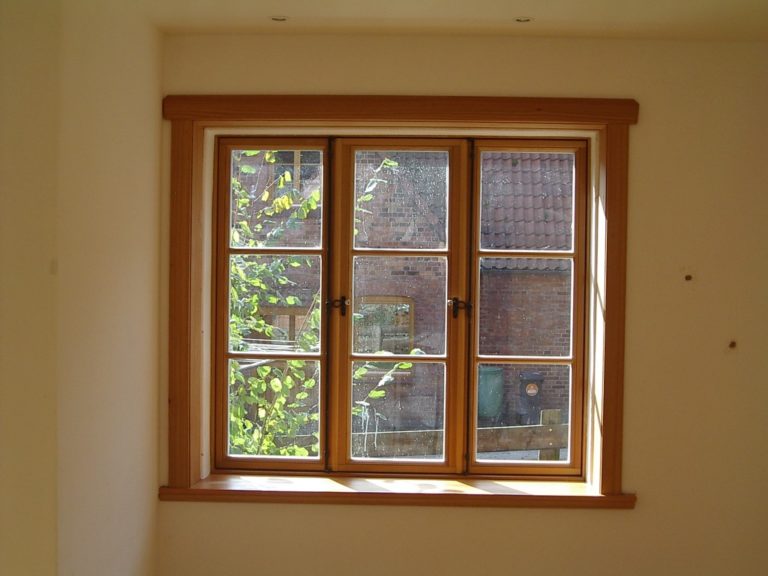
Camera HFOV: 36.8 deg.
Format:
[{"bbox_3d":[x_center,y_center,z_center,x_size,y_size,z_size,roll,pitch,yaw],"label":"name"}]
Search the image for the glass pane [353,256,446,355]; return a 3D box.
[{"bbox_3d":[0.060,0.067,4.300,0.351,0.366,0.020,1,1,2],"label":"glass pane"}]

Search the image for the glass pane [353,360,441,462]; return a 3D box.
[{"bbox_3d":[0.053,0.461,4.309,0.350,0.373,0.020,1,1,2],"label":"glass pane"}]

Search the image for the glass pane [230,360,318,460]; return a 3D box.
[{"bbox_3d":[-0.409,0.453,4.323,0.345,0.371,0.020,1,1,2],"label":"glass pane"}]

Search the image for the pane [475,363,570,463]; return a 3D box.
[{"bbox_3d":[0.521,0.467,4.295,0.352,0.372,0.020,1,1,2],"label":"pane"}]

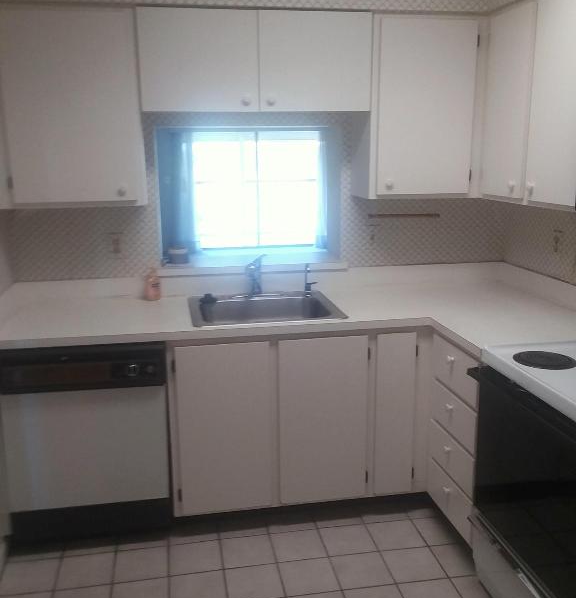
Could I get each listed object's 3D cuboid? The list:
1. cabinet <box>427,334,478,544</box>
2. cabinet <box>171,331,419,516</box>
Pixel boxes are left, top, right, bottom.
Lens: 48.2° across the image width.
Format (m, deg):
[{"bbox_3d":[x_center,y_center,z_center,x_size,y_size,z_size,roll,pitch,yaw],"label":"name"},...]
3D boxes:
[{"bbox_3d":[0.926,0.507,2.508,0.610,0.745,0.455,-3,13,-10],"label":"cabinet"},{"bbox_3d":[-0.011,0.433,2.856,1.000,0.745,0.600,-3,13,-10],"label":"cabinet"}]

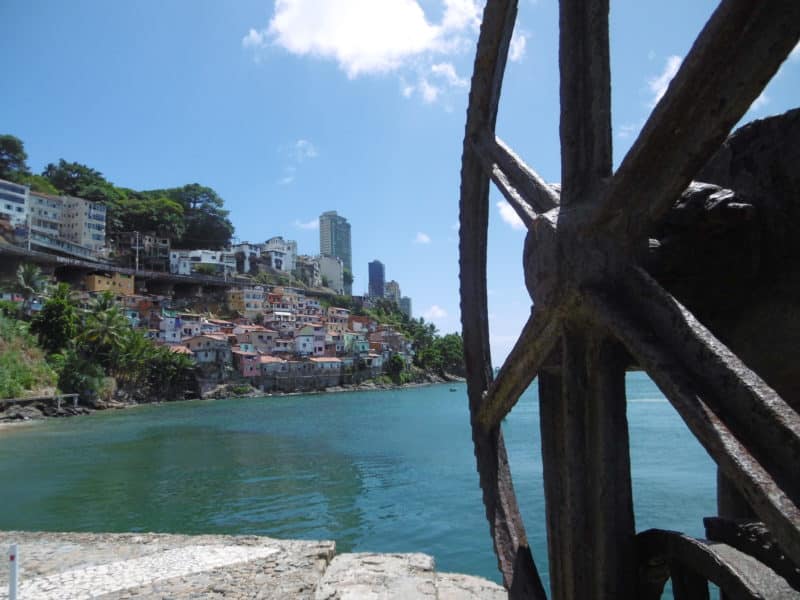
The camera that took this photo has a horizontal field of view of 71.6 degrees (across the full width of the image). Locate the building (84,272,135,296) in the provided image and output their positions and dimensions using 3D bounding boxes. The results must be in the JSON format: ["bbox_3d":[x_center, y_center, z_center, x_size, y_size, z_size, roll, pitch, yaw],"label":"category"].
[{"bbox_3d":[-75.090,-3.860,143.190,5.000,5.300,10.700,-6,-8,28],"label":"building"}]

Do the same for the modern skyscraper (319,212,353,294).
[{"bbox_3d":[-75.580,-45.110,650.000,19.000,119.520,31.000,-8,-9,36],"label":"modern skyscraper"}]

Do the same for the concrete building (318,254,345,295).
[{"bbox_3d":[-26.170,-8.670,218.020,7.300,14.000,9.000,-4,-8,12],"label":"concrete building"}]

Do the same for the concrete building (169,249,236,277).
[{"bbox_3d":[-56.610,-10.750,159.000,18.000,7.790,9.000,3,-9,-34],"label":"concrete building"}]

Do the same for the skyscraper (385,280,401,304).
[{"bbox_3d":[-9.330,-3.730,690.000,14.000,39.820,15.500,-7,-9,32],"label":"skyscraper"}]

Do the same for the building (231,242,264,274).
[{"bbox_3d":[-48.110,-12.930,175.000,8.000,10.100,8.500,-7,-8,30],"label":"building"}]

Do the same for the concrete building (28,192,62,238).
[{"bbox_3d":[-91.280,-21.150,140.840,9.000,11.260,9.000,-6,-8,25],"label":"concrete building"}]

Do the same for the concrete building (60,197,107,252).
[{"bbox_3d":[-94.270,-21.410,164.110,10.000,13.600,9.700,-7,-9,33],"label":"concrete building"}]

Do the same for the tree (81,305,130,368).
[{"bbox_3d":[-54.870,6.960,103.000,8.600,11.890,8.600,2,-8,-30],"label":"tree"}]

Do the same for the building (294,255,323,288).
[{"bbox_3d":[-32.840,-9.310,201.530,7.200,12.000,8.000,-4,-8,15],"label":"building"}]

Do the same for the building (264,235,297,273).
[{"bbox_3d":[-40.070,-15.090,186.000,8.000,12.030,9.000,-6,-8,28],"label":"building"}]

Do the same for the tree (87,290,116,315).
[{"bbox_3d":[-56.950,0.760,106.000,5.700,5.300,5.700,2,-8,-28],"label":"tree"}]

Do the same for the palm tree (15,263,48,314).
[{"bbox_3d":[-67.850,-2.020,102.000,6.100,9.500,6.100,3,-9,-33],"label":"palm tree"}]

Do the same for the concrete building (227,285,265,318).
[{"bbox_3d":[-48.170,1.020,171.620,6.000,8.900,11.200,-9,-10,43],"label":"concrete building"}]

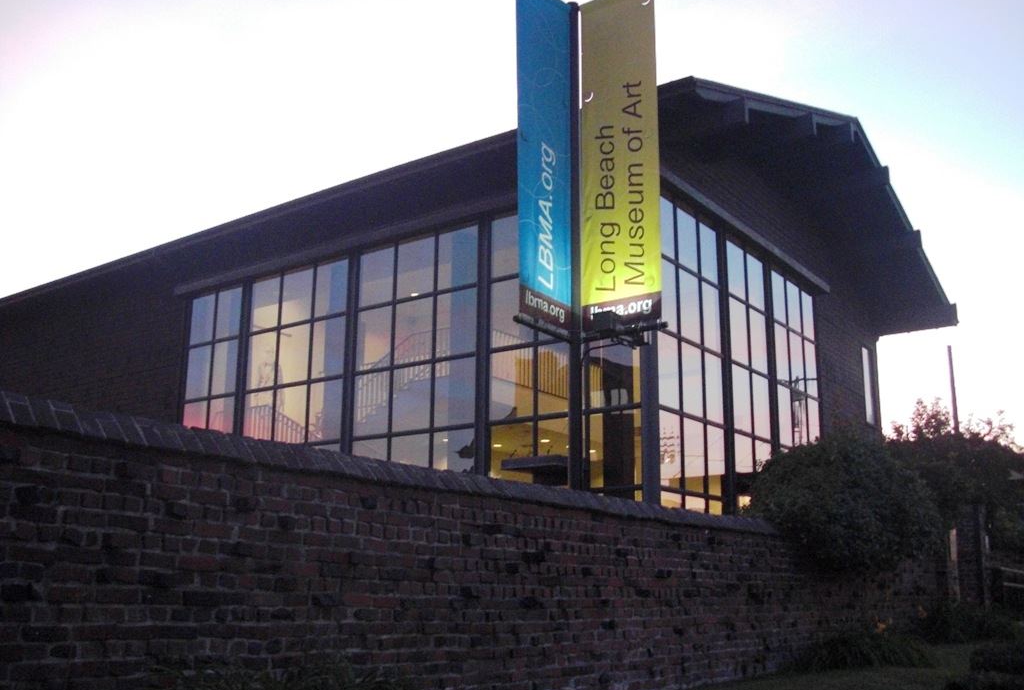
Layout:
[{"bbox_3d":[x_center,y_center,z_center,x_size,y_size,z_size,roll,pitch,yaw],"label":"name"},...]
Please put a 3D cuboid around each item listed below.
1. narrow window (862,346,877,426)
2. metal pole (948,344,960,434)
[{"bbox_3d":[8.500,0.986,25.380,0.100,1.900,0.620,-9,-17,35],"label":"narrow window"},{"bbox_3d":[9.848,3.052,23.255,0.110,6.262,0.110,-9,-17,35],"label":"metal pole"}]

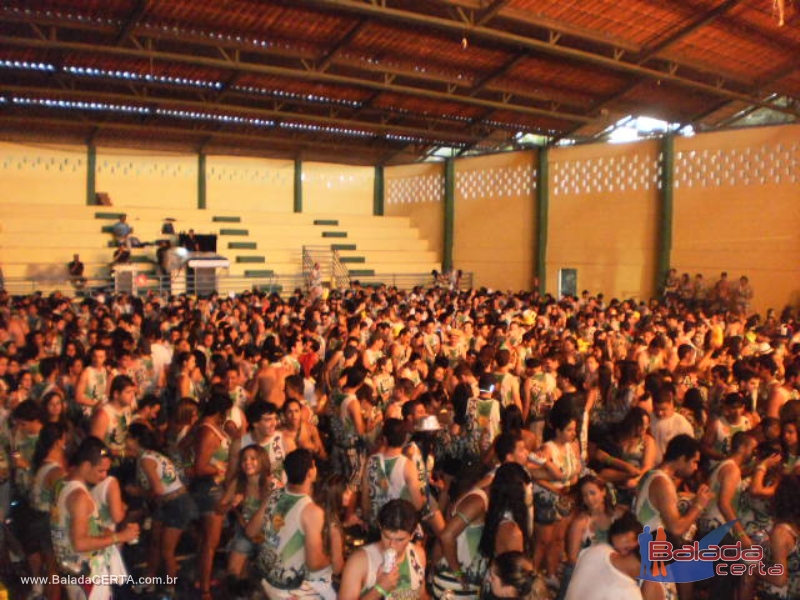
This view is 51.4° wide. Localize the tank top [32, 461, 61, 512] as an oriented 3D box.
[{"bbox_3d":[-2.650,1.427,6.300,0.240,0.440,0.350,-2,5,-42],"label":"tank top"}]

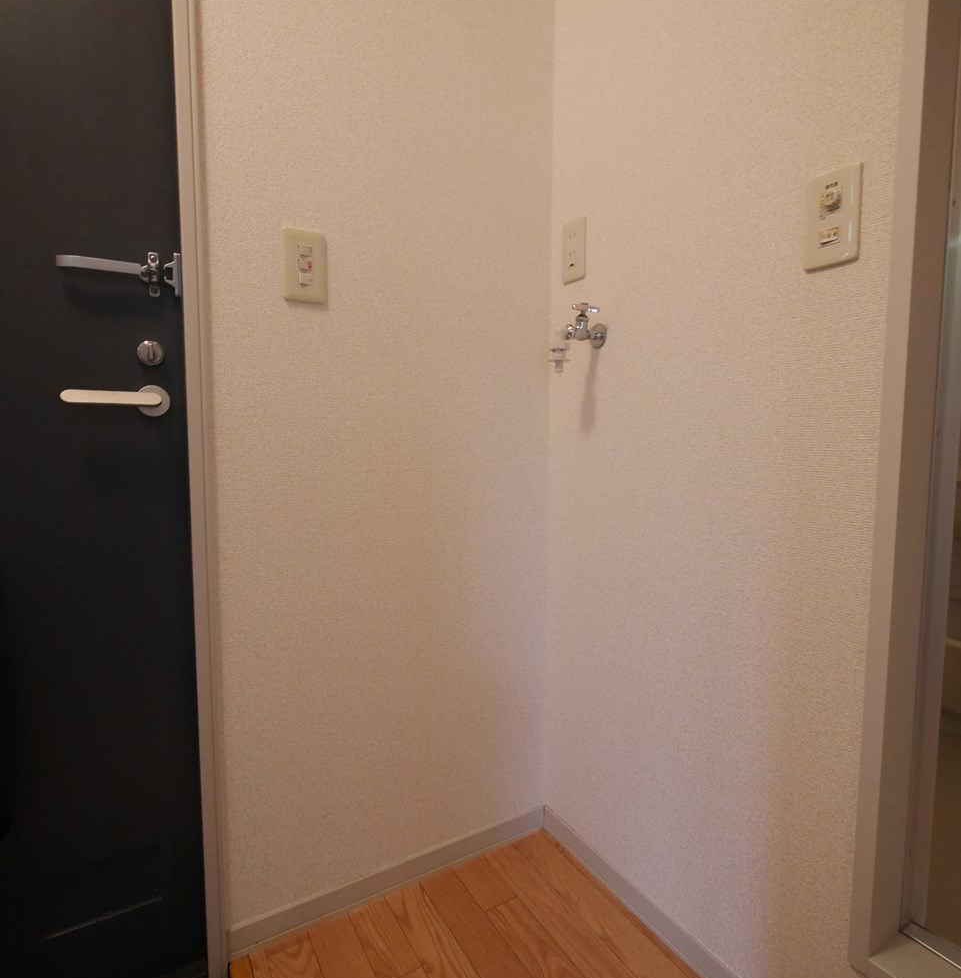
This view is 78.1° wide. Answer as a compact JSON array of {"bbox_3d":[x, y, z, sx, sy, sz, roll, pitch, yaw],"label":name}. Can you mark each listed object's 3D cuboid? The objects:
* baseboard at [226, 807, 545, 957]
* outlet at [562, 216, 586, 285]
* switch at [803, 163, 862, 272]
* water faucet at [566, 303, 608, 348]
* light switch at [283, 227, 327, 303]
[{"bbox_3d":[-0.140,0.770,1.194,0.685,0.057,0.010,-3,6,-31],"label":"baseboard"},{"bbox_3d":[0.188,-0.484,1.206,0.009,0.120,0.070,-3,6,-31],"label":"outlet"},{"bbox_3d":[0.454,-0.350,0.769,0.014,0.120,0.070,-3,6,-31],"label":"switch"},{"bbox_3d":[0.196,-0.312,1.131,0.087,0.084,0.052,-3,6,-31],"label":"water faucet"},{"bbox_3d":[-0.294,-0.376,1.002,0.070,0.120,0.010,-3,6,-31],"label":"light switch"}]

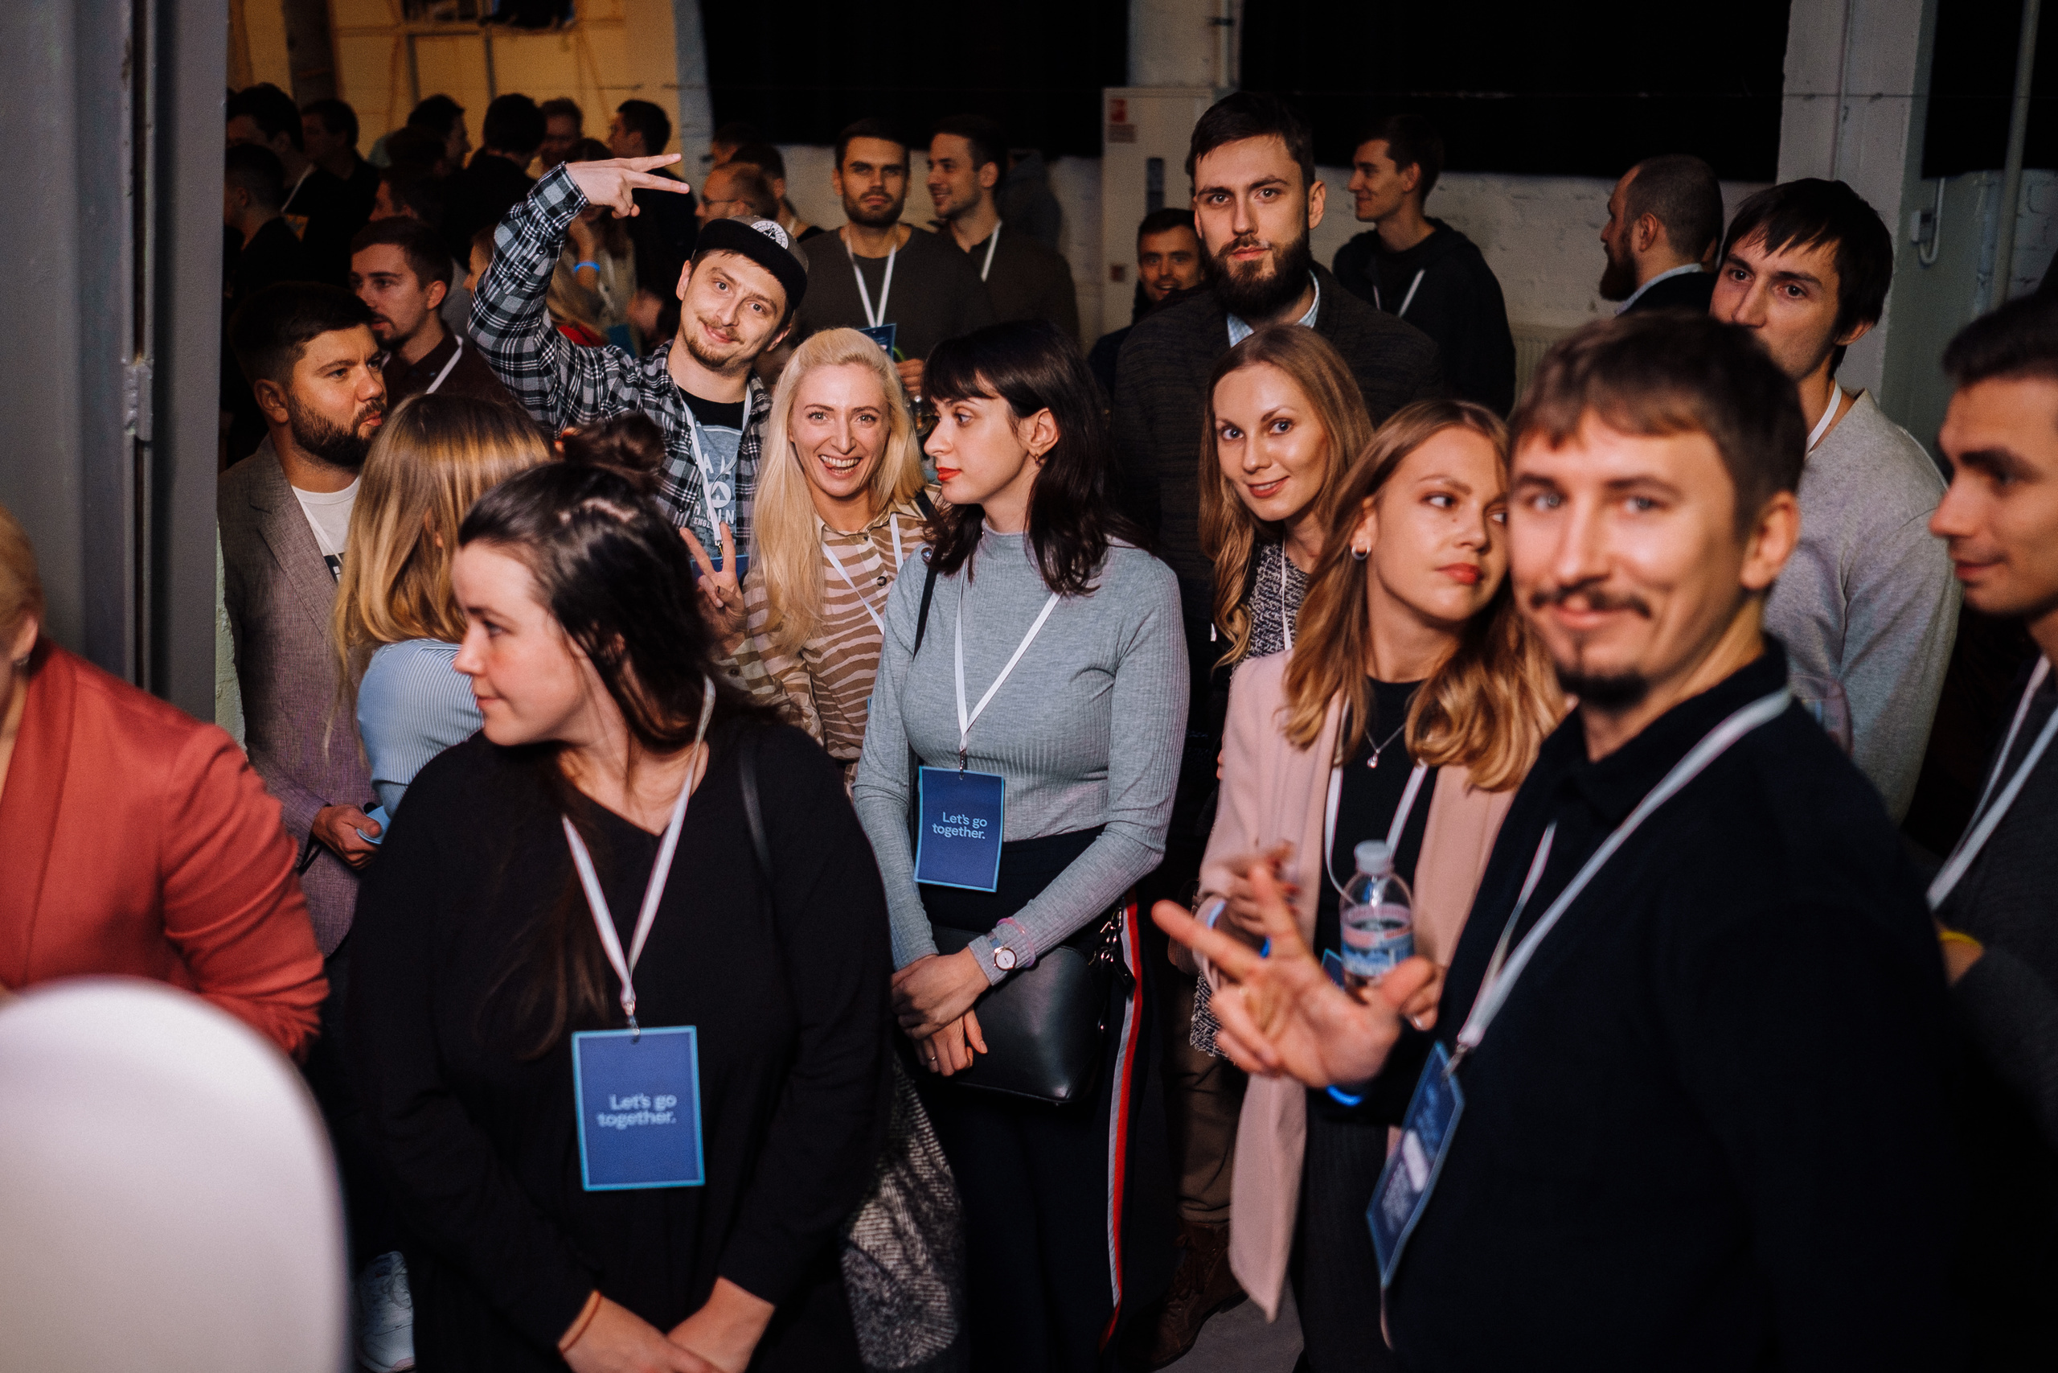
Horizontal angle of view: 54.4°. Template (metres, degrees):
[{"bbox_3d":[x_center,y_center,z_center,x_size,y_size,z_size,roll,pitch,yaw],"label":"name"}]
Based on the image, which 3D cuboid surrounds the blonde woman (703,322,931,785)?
[{"bbox_3d":[-0.249,0.272,2.839,0.440,1.580,0.360,-1,17,-3],"label":"blonde woman"}]

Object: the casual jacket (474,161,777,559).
[{"bbox_3d":[-0.566,-0.281,3.069,0.520,0.990,0.380,-3,17,-8],"label":"casual jacket"}]

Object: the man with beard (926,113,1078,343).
[{"bbox_3d":[-0.102,-0.441,4.818,0.500,1.800,0.320,10,20,30],"label":"man with beard"}]

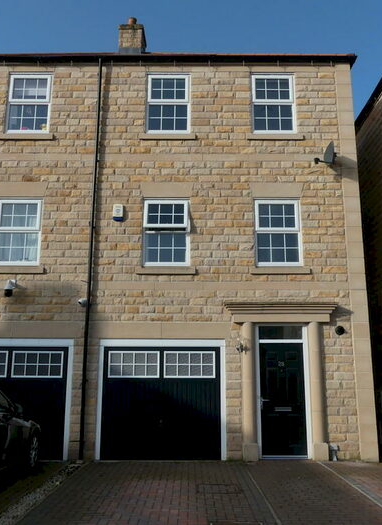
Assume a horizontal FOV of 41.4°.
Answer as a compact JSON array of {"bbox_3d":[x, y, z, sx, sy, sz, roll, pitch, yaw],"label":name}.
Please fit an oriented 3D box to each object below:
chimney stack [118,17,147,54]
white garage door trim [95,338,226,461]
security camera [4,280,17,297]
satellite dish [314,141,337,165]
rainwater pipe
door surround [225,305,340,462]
[{"bbox_3d":[-1.774,-6.775,15.367,0.700,1.570,0.800,0,-13,0],"label":"chimney stack"},{"bbox_3d":[-0.515,2.446,9.088,2.290,2.100,0.100,0,-13,0],"label":"white garage door trim"},{"bbox_3d":[-3.297,0.473,9.241,0.155,0.310,0.290,0,-13,0],"label":"security camera"},{"bbox_3d":[2.575,-2.077,9.643,0.430,0.470,0.460,4,-13,-17],"label":"satellite dish"},{"bbox_3d":[-1.857,-0.407,9.511,0.075,7.800,0.085,0,-13,0],"label":"rainwater pipe"},{"bbox_3d":[1.610,2.078,8.861,2.030,2.700,0.300,0,-13,0],"label":"door surround"}]

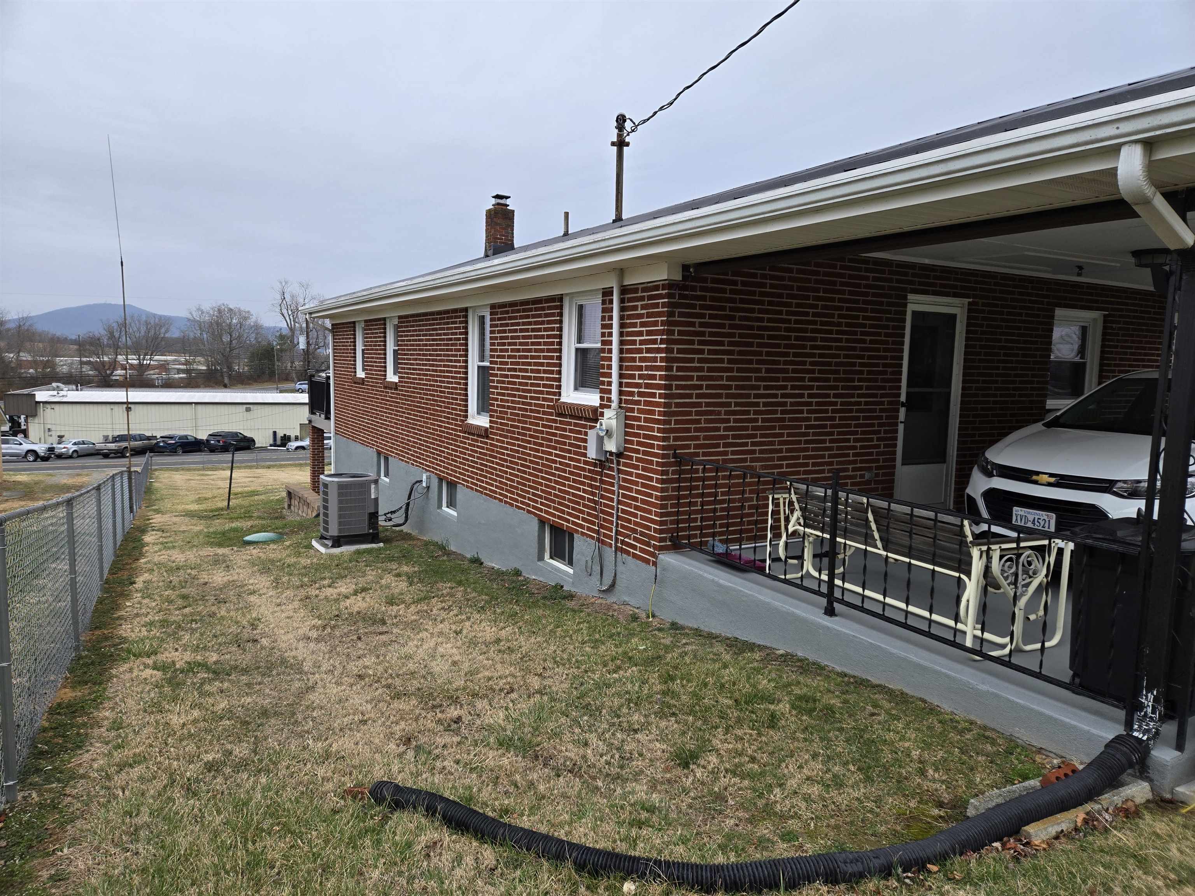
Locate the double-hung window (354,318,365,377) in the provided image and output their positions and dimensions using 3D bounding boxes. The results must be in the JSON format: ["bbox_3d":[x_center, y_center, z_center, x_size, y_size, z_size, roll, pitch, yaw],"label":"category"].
[{"bbox_3d":[-4.315,-1.824,14.622,0.120,1.025,0.640,-2,7,-30],"label":"double-hung window"}]

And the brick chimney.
[{"bbox_3d":[-1.845,-4.178,14.930,0.410,1.206,0.410,-2,7,-30],"label":"brick chimney"}]

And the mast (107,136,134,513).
[{"bbox_3d":[-10.111,-2.468,16.825,0.120,7.942,0.120,-2,7,-30],"label":"mast"}]

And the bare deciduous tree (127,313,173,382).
[{"bbox_3d":[-76.675,-17.110,136.000,6.960,11.990,6.960,-2,7,-29],"label":"bare deciduous tree"}]

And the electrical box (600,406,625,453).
[{"bbox_3d":[0.108,-0.147,6.745,0.190,0.360,0.200,-2,7,-30],"label":"electrical box"}]

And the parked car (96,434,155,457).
[{"bbox_3d":[-39.978,-0.230,67.578,1.980,1.830,5.700,1,6,1],"label":"parked car"}]

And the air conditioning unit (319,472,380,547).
[{"bbox_3d":[-3.540,0.868,11.322,0.710,0.900,0.710,-2,7,-30],"label":"air conditioning unit"}]

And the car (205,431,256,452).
[{"bbox_3d":[-32.094,-0.614,69.841,2.000,1.770,5.000,2,6,8],"label":"car"}]

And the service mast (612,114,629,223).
[{"bbox_3d":[0.188,-2.312,6.562,0.140,0.889,0.120,-2,7,-30],"label":"service mast"}]

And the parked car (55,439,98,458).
[{"bbox_3d":[-43.565,0.071,66.933,1.830,1.460,4.850,3,6,11],"label":"parked car"}]

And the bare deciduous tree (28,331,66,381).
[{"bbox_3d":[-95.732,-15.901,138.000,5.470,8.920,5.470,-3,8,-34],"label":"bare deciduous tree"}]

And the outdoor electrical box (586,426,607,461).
[{"bbox_3d":[-0.010,-0.026,7.113,0.095,0.285,0.175,-2,7,-30],"label":"outdoor electrical box"}]

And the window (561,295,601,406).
[{"bbox_3d":[-0.115,-0.934,7.425,0.120,1.035,0.750,-2,7,-30],"label":"window"}]

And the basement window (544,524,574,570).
[{"bbox_3d":[-0.318,1.003,7.991,0.100,0.460,0.790,-2,7,-30],"label":"basement window"}]

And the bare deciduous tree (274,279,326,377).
[{"bbox_3d":[-53.177,-21.037,142.000,9.690,18.200,9.690,-1,7,-20],"label":"bare deciduous tree"}]

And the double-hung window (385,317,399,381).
[{"bbox_3d":[-3.239,-1.581,12.794,0.110,1.040,0.800,-2,7,-30],"label":"double-hung window"}]

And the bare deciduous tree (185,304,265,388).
[{"bbox_3d":[-59.259,-16.296,126.000,11.130,13.190,11.130,-2,7,-25],"label":"bare deciduous tree"}]

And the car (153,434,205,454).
[{"bbox_3d":[-36.774,-0.421,70.044,1.930,1.740,4.780,2,6,6],"label":"car"}]

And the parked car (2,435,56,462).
[{"bbox_3d":[-46.889,0.130,63.512,5.920,1.950,2.060,1,6,-7],"label":"parked car"}]

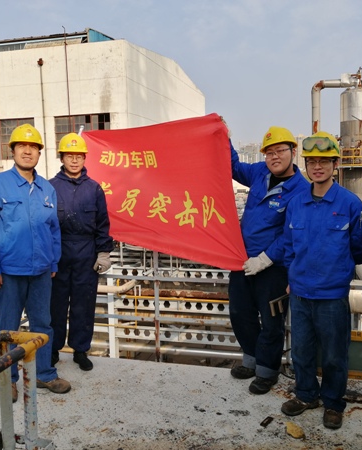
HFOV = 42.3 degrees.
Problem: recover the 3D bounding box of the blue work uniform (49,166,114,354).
[{"bbox_3d":[-0.850,0.302,3.700,0.540,1.502,0.290,-3,6,-14],"label":"blue work uniform"}]

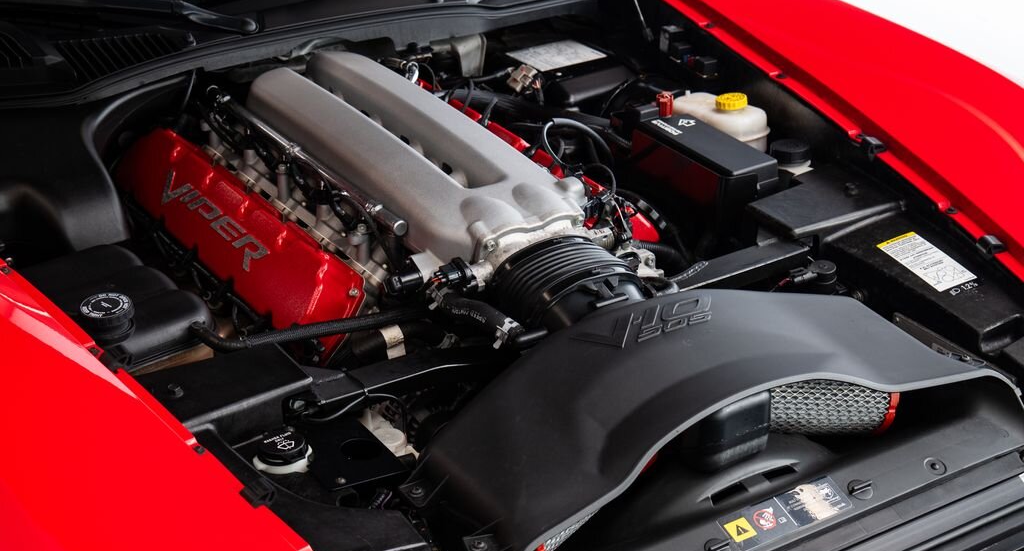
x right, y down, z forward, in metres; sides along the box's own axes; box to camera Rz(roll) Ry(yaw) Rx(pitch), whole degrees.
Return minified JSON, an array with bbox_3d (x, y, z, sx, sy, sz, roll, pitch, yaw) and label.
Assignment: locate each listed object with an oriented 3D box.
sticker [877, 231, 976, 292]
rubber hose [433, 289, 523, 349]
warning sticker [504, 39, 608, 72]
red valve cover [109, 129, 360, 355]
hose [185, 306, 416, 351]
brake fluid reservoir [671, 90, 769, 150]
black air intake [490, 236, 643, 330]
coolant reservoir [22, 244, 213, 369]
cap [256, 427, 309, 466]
[{"bbox_3d":[0.492,-0.016,1.755,0.065,0.002,0.103,-16,43,-29],"label":"sticker"},{"bbox_3d":[-0.038,0.046,1.630,0.035,0.040,0.120,-22,34,-37],"label":"rubber hose"},{"bbox_3d":[0.071,-0.346,2.330,0.130,0.002,0.094,-16,31,-29],"label":"warning sticker"},{"bbox_3d":[-0.395,-0.063,1.968,0.080,0.145,0.610,19,10,-40],"label":"red valve cover"},{"bbox_3d":[-0.227,0.058,1.637,0.255,0.038,0.028,-8,28,-15],"label":"hose"},{"bbox_3d":[0.296,-0.212,2.164,0.087,0.125,0.137,-16,31,-29],"label":"brake fluid reservoir"},{"bbox_3d":[0.081,0.057,1.675,0.175,0.150,0.170,-16,31,-29],"label":"black air intake"},{"bbox_3d":[-0.462,0.070,1.651,0.175,0.160,0.225,-16,31,-29],"label":"coolant reservoir"},{"bbox_3d":[-0.227,0.170,1.465,0.050,0.023,0.050,0,26,0],"label":"cap"}]

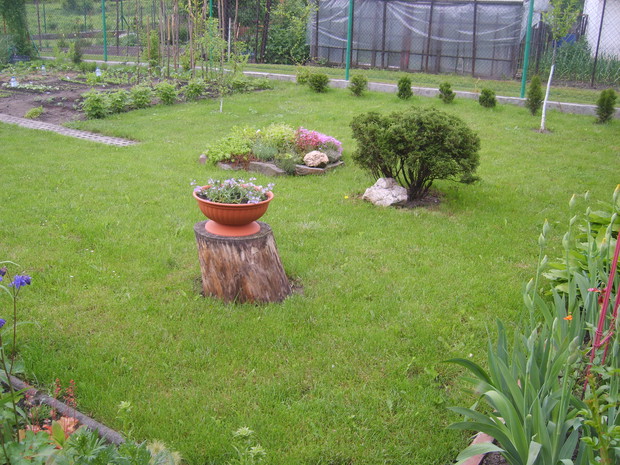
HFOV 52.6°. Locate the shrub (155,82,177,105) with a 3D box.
[{"bbox_3d":[-2.262,-2.189,9.810,0.335,0.325,0.335,-3,20,-12],"label":"shrub"}]

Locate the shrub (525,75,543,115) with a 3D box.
[{"bbox_3d":[2.995,-1.842,8.400,0.245,0.530,0.245,2,19,0],"label":"shrub"}]

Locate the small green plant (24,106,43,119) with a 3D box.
[{"bbox_3d":[-3.308,-1.436,7.500,0.220,0.135,0.200,2,18,0],"label":"small green plant"}]

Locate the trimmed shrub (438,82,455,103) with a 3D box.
[{"bbox_3d":[2.382,-2.414,10.907,0.250,0.300,0.250,6,20,11],"label":"trimmed shrub"}]

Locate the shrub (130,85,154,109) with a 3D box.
[{"bbox_3d":[-2.504,-2.040,9.360,0.355,0.330,0.350,-3,20,-14],"label":"shrub"}]

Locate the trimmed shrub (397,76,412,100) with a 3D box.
[{"bbox_3d":[1.447,-2.205,9.600,0.250,0.370,0.250,2,19,0],"label":"trimmed shrub"}]

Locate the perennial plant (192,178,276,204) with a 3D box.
[{"bbox_3d":[-0.378,-0.200,3.100,0.390,0.140,0.360,2,19,0],"label":"perennial plant"}]

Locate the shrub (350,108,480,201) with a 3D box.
[{"bbox_3d":[0.868,-0.626,5.021,1.020,0.720,0.950,5,20,9],"label":"shrub"}]

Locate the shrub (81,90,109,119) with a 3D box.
[{"bbox_3d":[-2.681,-1.593,7.800,0.350,0.340,0.350,2,19,0],"label":"shrub"}]

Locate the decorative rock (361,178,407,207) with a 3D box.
[{"bbox_3d":[0.605,-0.340,4.980,0.345,0.190,0.270,4,20,7],"label":"decorative rock"}]

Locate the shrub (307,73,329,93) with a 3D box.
[{"bbox_3d":[0.121,-2.417,10.100,0.350,0.330,0.350,2,19,0],"label":"shrub"}]

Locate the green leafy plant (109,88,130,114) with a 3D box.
[{"bbox_3d":[-2.340,-1.609,7.700,0.280,0.300,0.280,2,18,0],"label":"green leafy plant"}]

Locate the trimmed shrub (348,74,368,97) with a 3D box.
[{"bbox_3d":[0.888,-2.649,11.350,0.330,0.350,0.330,3,19,4],"label":"trimmed shrub"}]

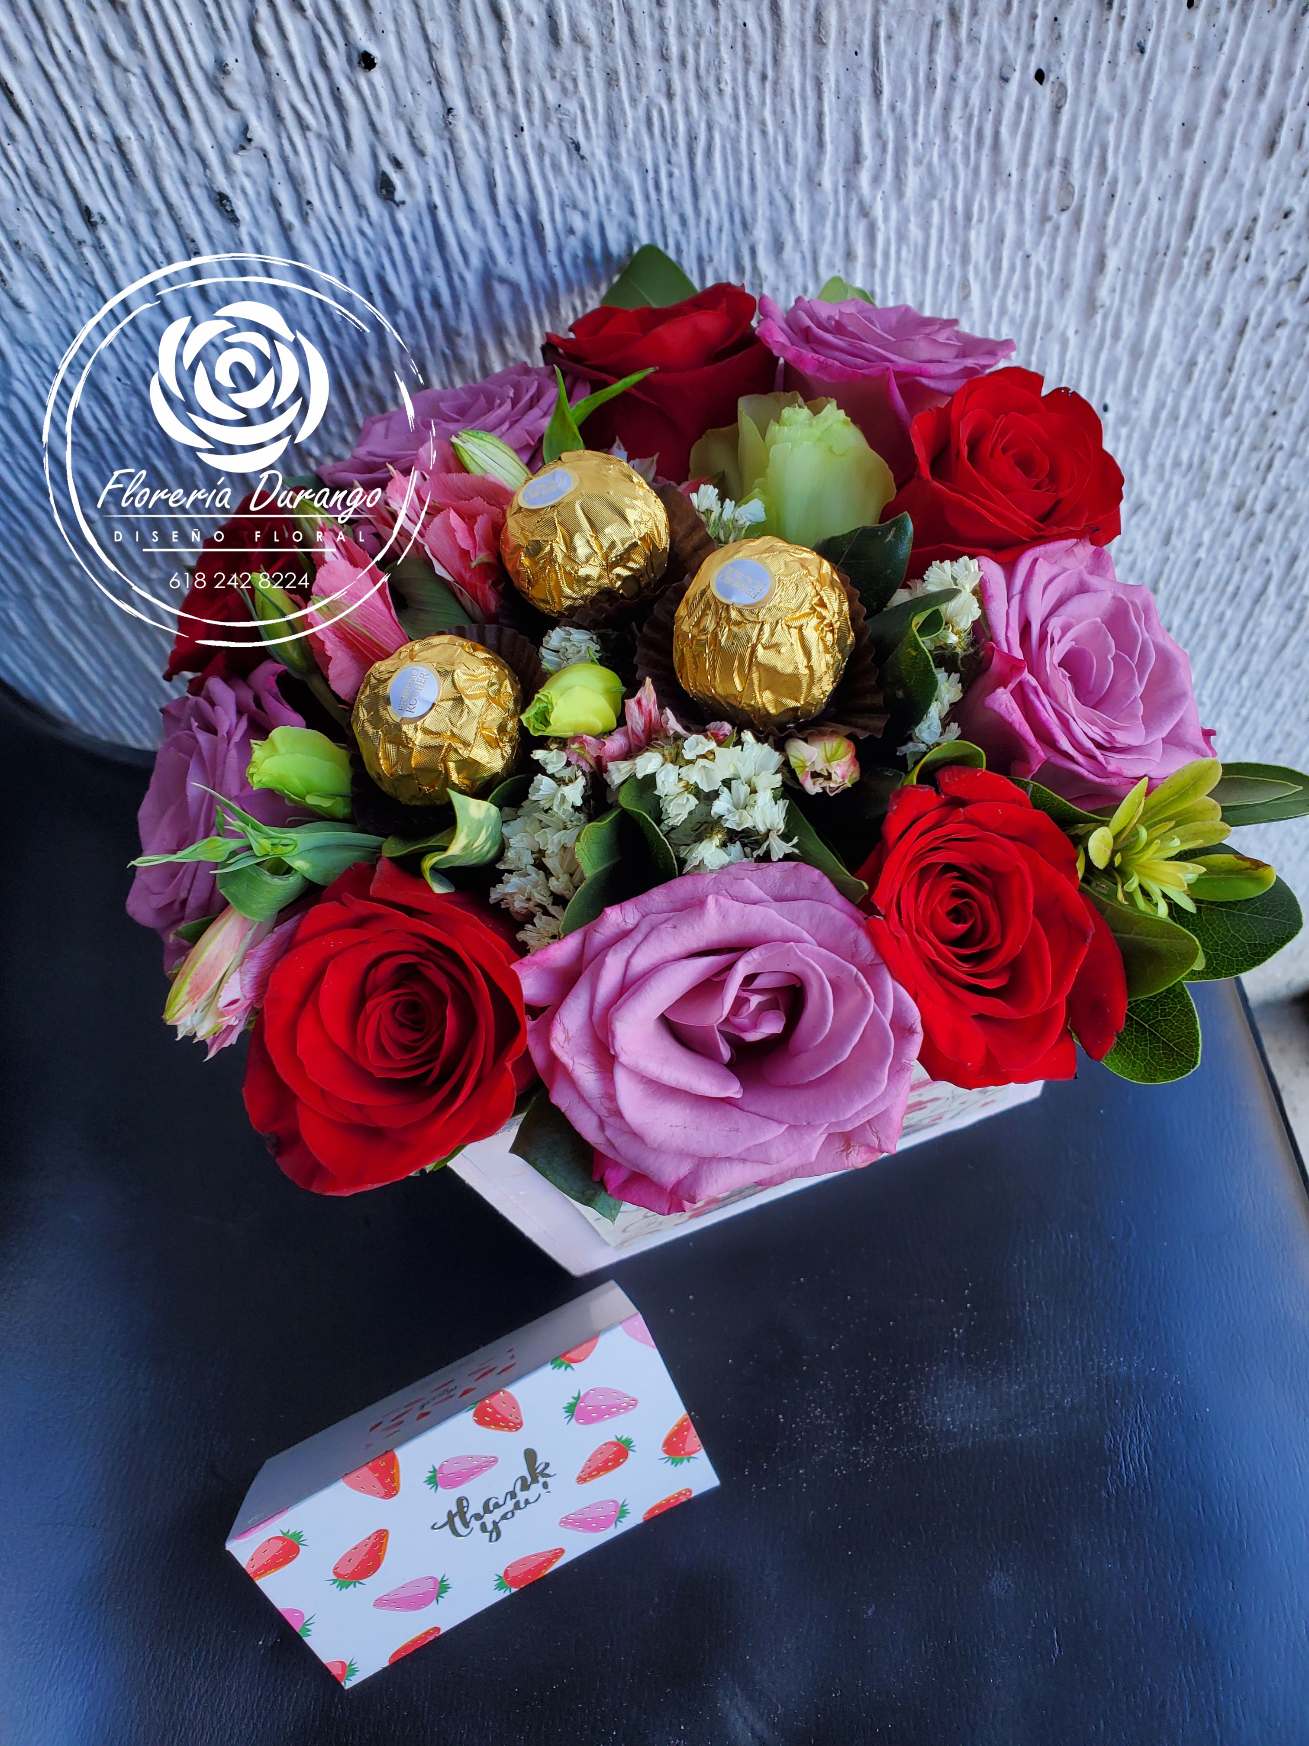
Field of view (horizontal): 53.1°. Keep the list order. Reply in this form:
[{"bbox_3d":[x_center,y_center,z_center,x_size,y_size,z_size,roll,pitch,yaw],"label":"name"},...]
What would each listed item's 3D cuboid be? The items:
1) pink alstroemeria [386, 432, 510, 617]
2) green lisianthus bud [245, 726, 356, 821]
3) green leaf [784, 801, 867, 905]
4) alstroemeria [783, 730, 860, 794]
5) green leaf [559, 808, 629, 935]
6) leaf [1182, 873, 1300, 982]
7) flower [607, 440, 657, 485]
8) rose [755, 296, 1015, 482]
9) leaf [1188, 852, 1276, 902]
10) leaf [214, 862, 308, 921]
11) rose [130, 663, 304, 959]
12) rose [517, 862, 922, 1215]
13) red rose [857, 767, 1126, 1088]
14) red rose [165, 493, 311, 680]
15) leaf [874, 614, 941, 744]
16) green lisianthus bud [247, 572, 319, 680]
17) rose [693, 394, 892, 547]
[{"bbox_3d":[-0.040,-0.067,0.257,0.033,0.043,0.032,-26,35,-3],"label":"pink alstroemeria"},{"bbox_3d":[-0.069,-0.019,0.256,0.024,0.018,0.017,12,36,-19],"label":"green lisianthus bud"},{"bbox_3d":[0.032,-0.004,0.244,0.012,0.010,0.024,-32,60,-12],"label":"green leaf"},{"bbox_3d":[0.031,-0.021,0.246,0.014,0.017,0.013,0,102,0],"label":"alstroemeria"},{"bbox_3d":[-0.011,0.000,0.241,0.012,0.014,0.018,-3,59,5],"label":"green leaf"},{"bbox_3d":[0.120,0.009,0.280,0.036,0.010,0.028,1,64,9],"label":"leaf"},{"bbox_3d":[-0.004,-0.083,0.266,0.012,0.013,0.011,-4,61,8],"label":"flower"},{"bbox_3d":[0.049,-0.102,0.280,0.053,0.043,0.053,-3,43,5],"label":"rose"},{"bbox_3d":[0.115,0.001,0.270,0.024,0.008,0.012,0,60,10],"label":"leaf"},{"bbox_3d":[-0.077,0.003,0.256,0.018,0.010,0.010,-3,59,5],"label":"leaf"},{"bbox_3d":[-0.088,-0.013,0.272,0.050,0.038,0.057,0,93,46],"label":"rose"},{"bbox_3d":[0.012,0.032,0.251,0.075,0.052,0.070,0,76,-2],"label":"rose"},{"bbox_3d":[0.069,0.011,0.270,0.057,0.048,0.062,0,78,18],"label":"red rose"},{"bbox_3d":[-0.087,-0.061,0.285,0.046,0.038,0.046,-17,42,26],"label":"red rose"},{"bbox_3d":[0.048,-0.037,0.250,0.013,0.023,0.010,-18,42,-26],"label":"leaf"},{"bbox_3d":[-0.075,-0.050,0.265,0.012,0.027,0.012,-11,42,18],"label":"green lisianthus bud"},{"bbox_3d":[0.028,-0.080,0.264,0.041,0.042,0.039,1,41,-1],"label":"rose"}]

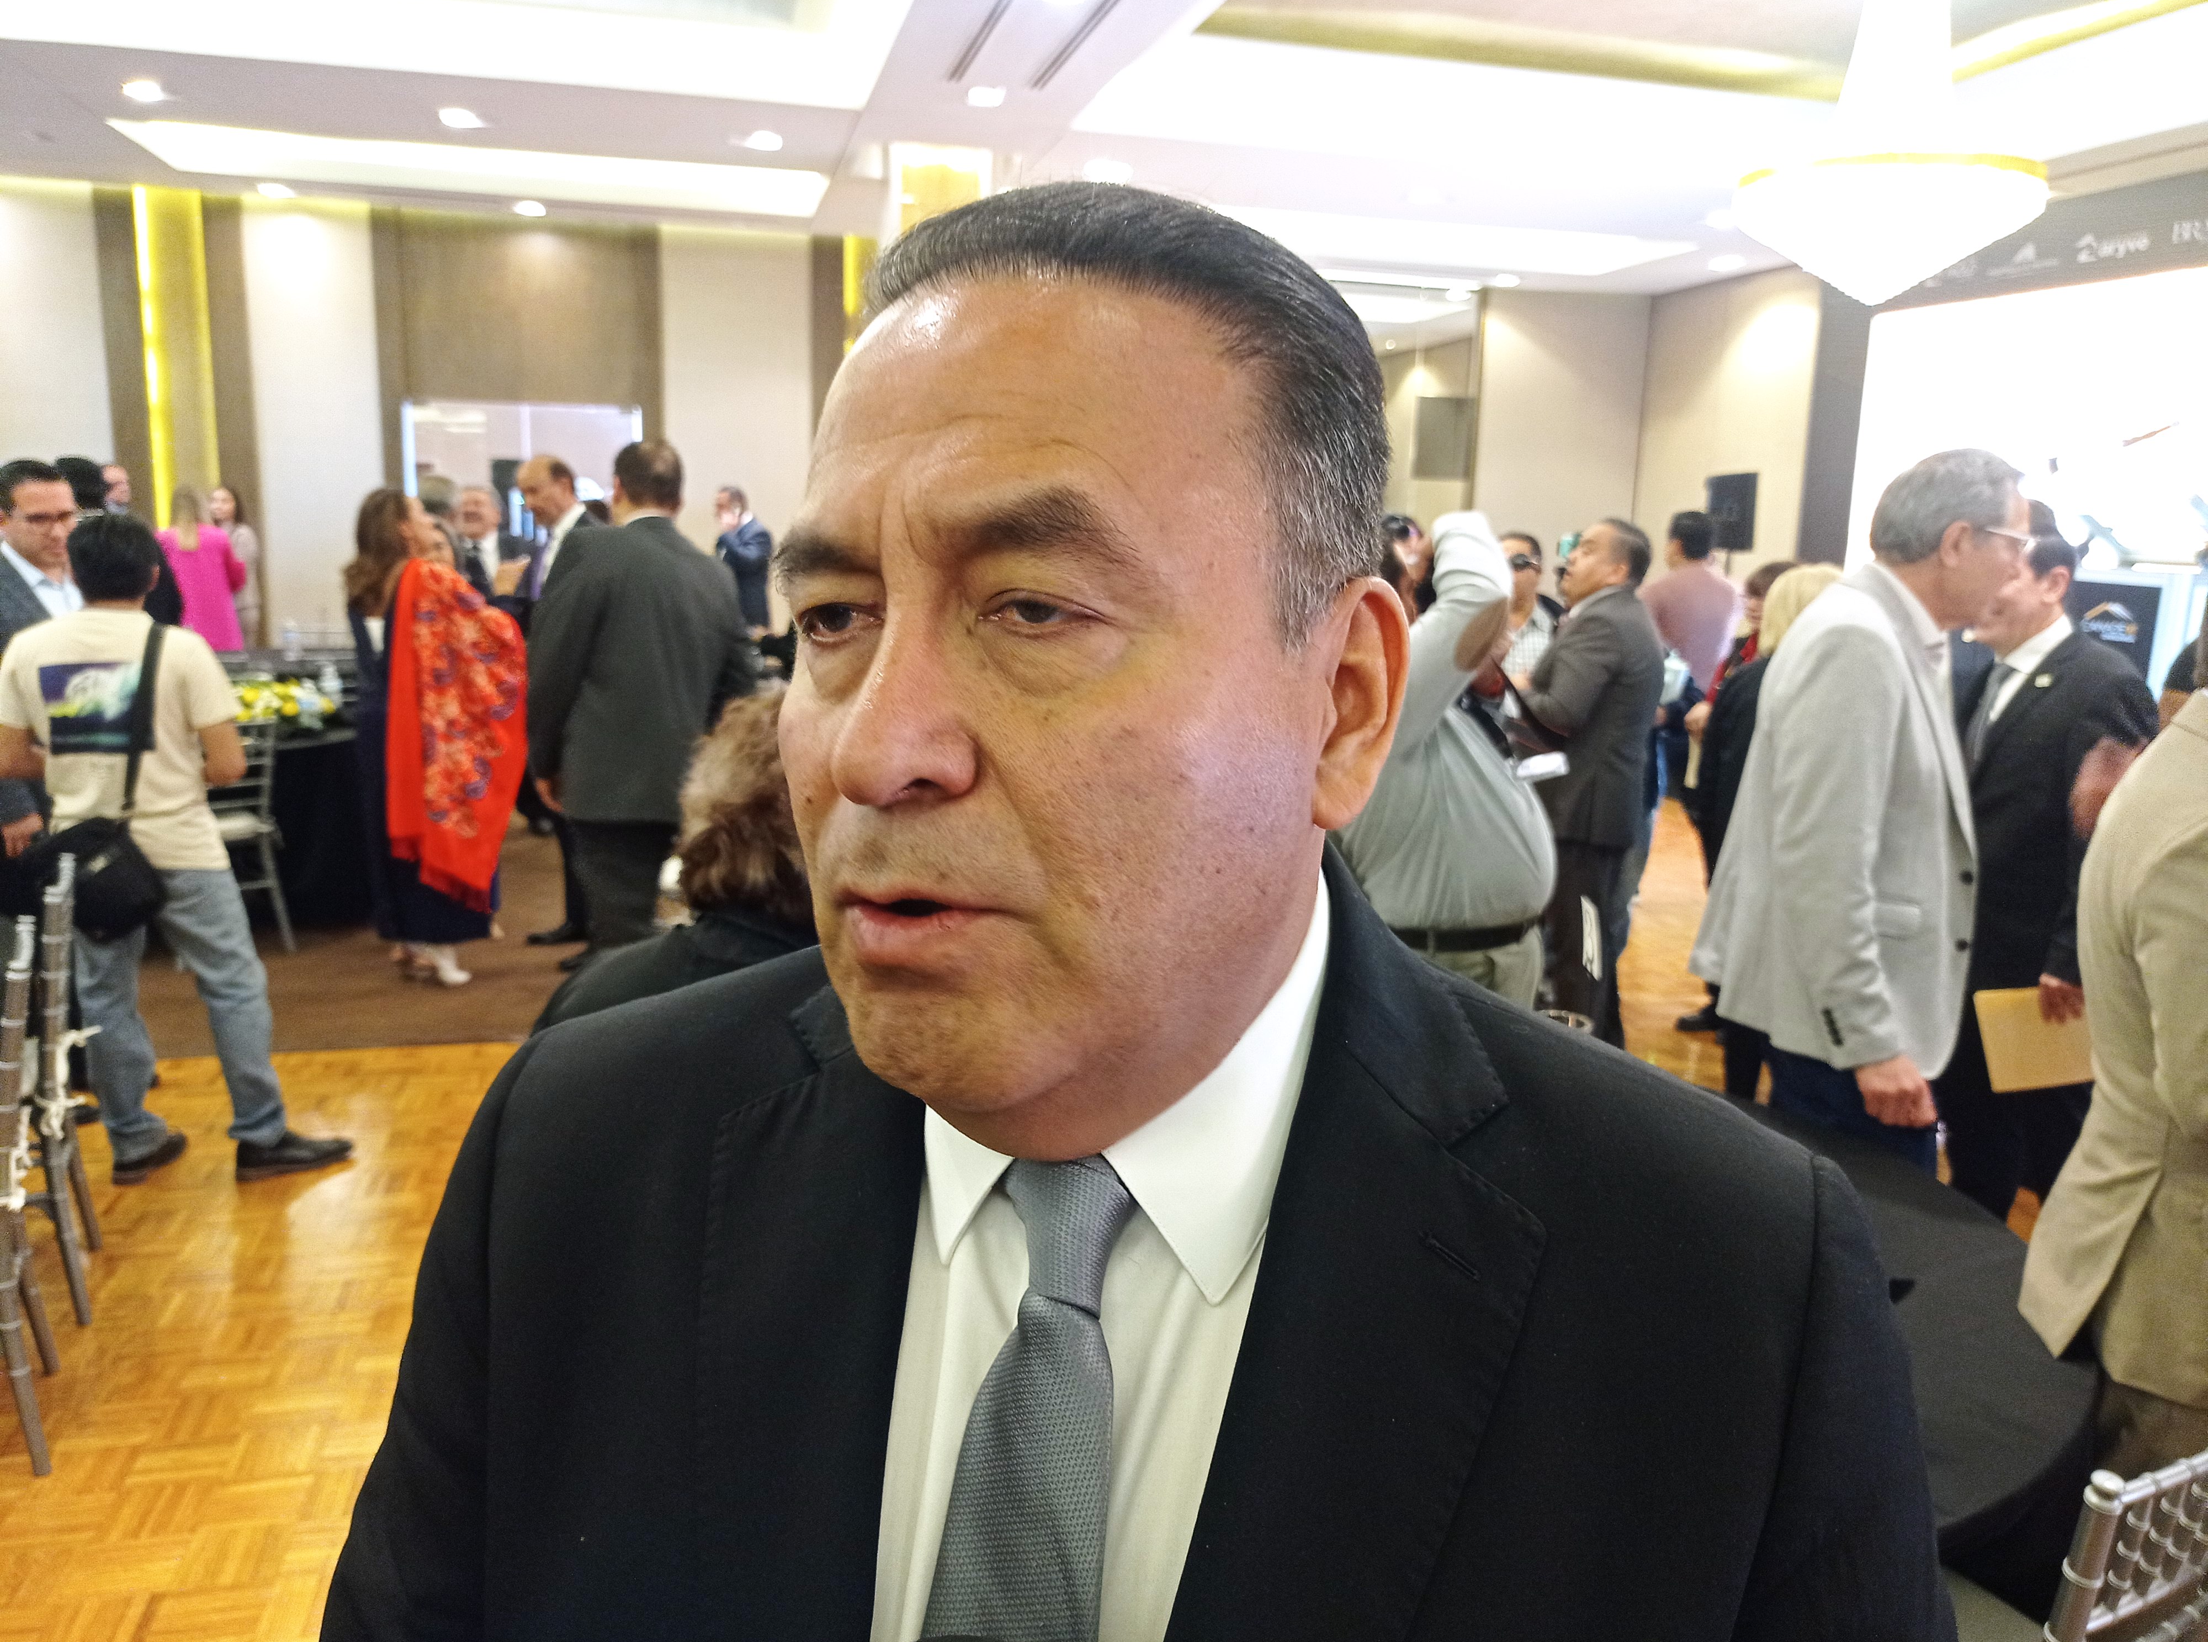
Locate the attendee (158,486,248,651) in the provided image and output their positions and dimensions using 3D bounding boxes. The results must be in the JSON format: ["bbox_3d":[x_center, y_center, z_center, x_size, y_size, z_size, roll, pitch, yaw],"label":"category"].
[{"bbox_3d":[-5.007,-0.994,9.897,0.480,1.640,0.340,4,11,14],"label":"attendee"}]

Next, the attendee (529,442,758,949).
[{"bbox_3d":[-1.315,-0.136,5.061,0.600,1.800,0.380,-3,11,-21],"label":"attendee"}]

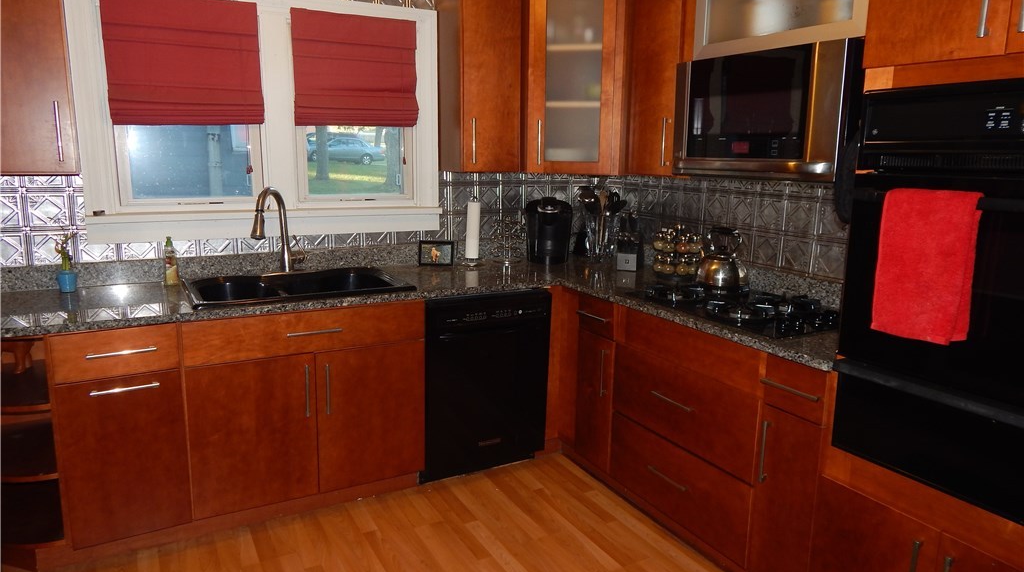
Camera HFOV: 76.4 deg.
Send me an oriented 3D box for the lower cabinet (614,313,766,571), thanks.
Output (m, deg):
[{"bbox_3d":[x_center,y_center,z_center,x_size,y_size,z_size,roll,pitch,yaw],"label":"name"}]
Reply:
[{"bbox_3d":[0.871,0.496,2.585,0.590,0.765,0.765,-5,12,-28],"label":"lower cabinet"}]

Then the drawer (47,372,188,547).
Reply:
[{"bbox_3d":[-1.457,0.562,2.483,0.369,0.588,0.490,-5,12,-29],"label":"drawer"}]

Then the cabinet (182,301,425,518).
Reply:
[{"bbox_3d":[-0.918,0.415,2.824,0.917,0.773,0.620,-5,12,-28],"label":"cabinet"}]

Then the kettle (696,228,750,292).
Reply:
[{"bbox_3d":[0.857,-0.116,2.658,0.200,0.235,0.195,4,11,18],"label":"kettle"}]

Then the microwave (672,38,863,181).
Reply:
[{"bbox_3d":[1.002,-0.627,2.439,0.375,0.440,0.750,-5,12,-28],"label":"microwave"}]

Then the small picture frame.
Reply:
[{"bbox_3d":[-0.389,-0.170,3.345,0.172,0.130,0.030,0,3,-6],"label":"small picture frame"}]

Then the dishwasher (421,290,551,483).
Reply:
[{"bbox_3d":[-0.239,0.419,3.201,0.605,0.872,0.610,-5,12,-28],"label":"dishwasher"}]

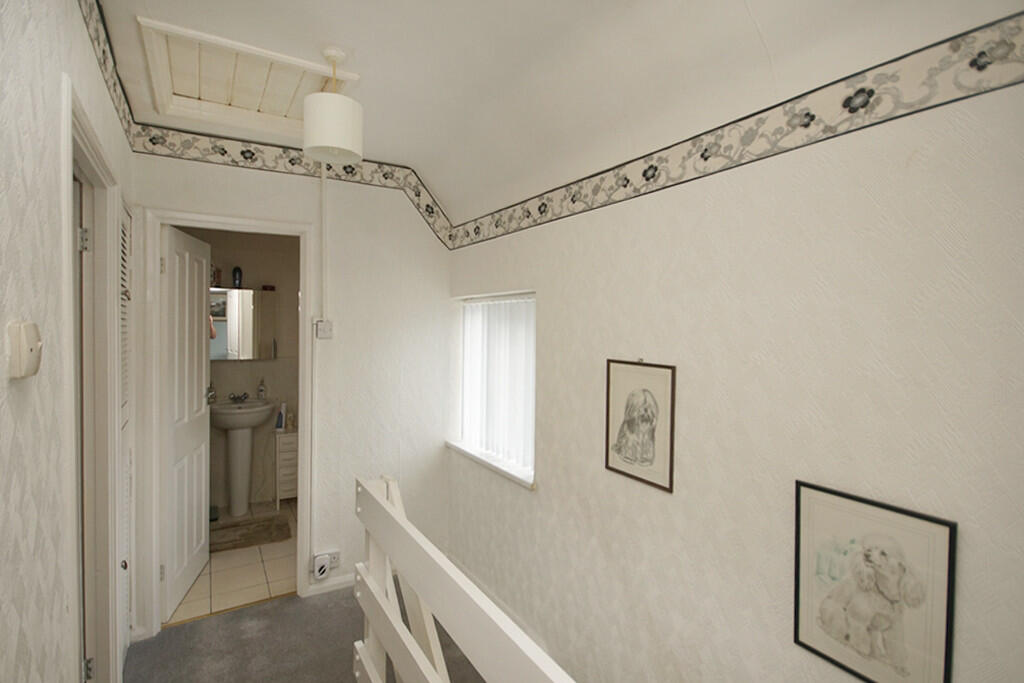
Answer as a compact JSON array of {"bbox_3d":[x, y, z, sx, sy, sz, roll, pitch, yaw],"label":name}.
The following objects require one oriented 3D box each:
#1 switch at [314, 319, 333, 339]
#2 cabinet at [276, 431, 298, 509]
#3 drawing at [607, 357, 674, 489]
[{"bbox_3d":[-1.058,-0.068,2.566,0.088,0.092,0.028,0,2,-29],"label":"switch"},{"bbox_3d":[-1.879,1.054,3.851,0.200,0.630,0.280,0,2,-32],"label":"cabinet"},{"bbox_3d":[0.461,0.288,1.647,0.018,0.426,0.308,0,2,-34],"label":"drawing"}]

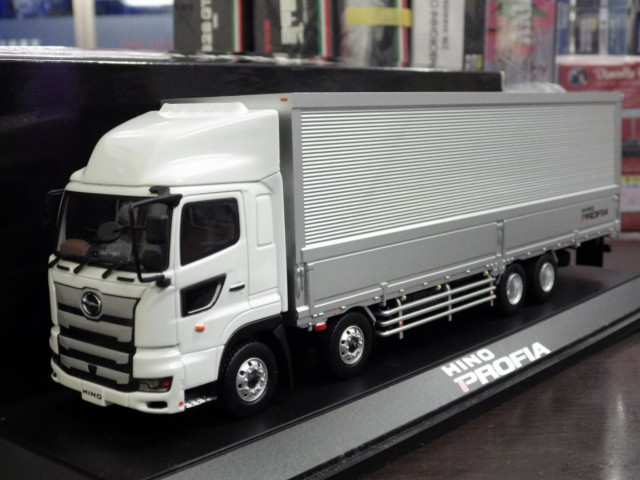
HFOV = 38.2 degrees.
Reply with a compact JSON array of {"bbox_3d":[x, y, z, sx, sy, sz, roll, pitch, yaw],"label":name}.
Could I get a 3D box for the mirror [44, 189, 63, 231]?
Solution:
[{"bbox_3d":[-0.077,-0.009,0.267,0.004,0.011,0.003,6,11,40],"label":"mirror"}]

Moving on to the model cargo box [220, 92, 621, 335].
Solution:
[{"bbox_3d":[0.046,-0.024,0.365,0.056,0.066,0.231,6,11,40],"label":"model cargo box"}]

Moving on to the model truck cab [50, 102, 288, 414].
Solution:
[{"bbox_3d":[-0.046,0.003,0.258,0.056,0.078,0.047,6,11,40],"label":"model truck cab"}]

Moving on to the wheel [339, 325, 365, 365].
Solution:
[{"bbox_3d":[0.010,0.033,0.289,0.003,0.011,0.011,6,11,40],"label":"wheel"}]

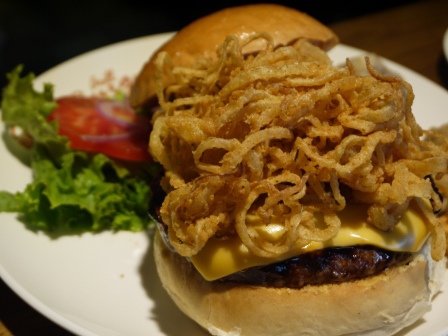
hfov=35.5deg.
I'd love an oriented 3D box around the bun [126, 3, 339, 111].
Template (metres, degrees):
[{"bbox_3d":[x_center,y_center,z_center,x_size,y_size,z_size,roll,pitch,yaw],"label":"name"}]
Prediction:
[{"bbox_3d":[0.002,-0.059,0.373,0.113,0.038,0.113,-19,-3,0],"label":"bun"}]

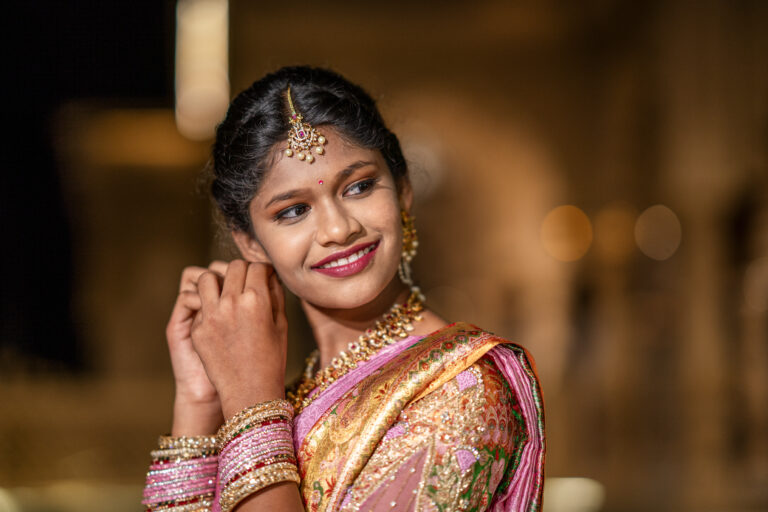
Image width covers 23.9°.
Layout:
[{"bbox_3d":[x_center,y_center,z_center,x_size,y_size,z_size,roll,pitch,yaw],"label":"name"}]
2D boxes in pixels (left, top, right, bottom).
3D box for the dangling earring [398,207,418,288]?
[{"bbox_3d":[0.020,-0.007,1.610,0.016,0.070,0.025,1,2,35],"label":"dangling earring"}]

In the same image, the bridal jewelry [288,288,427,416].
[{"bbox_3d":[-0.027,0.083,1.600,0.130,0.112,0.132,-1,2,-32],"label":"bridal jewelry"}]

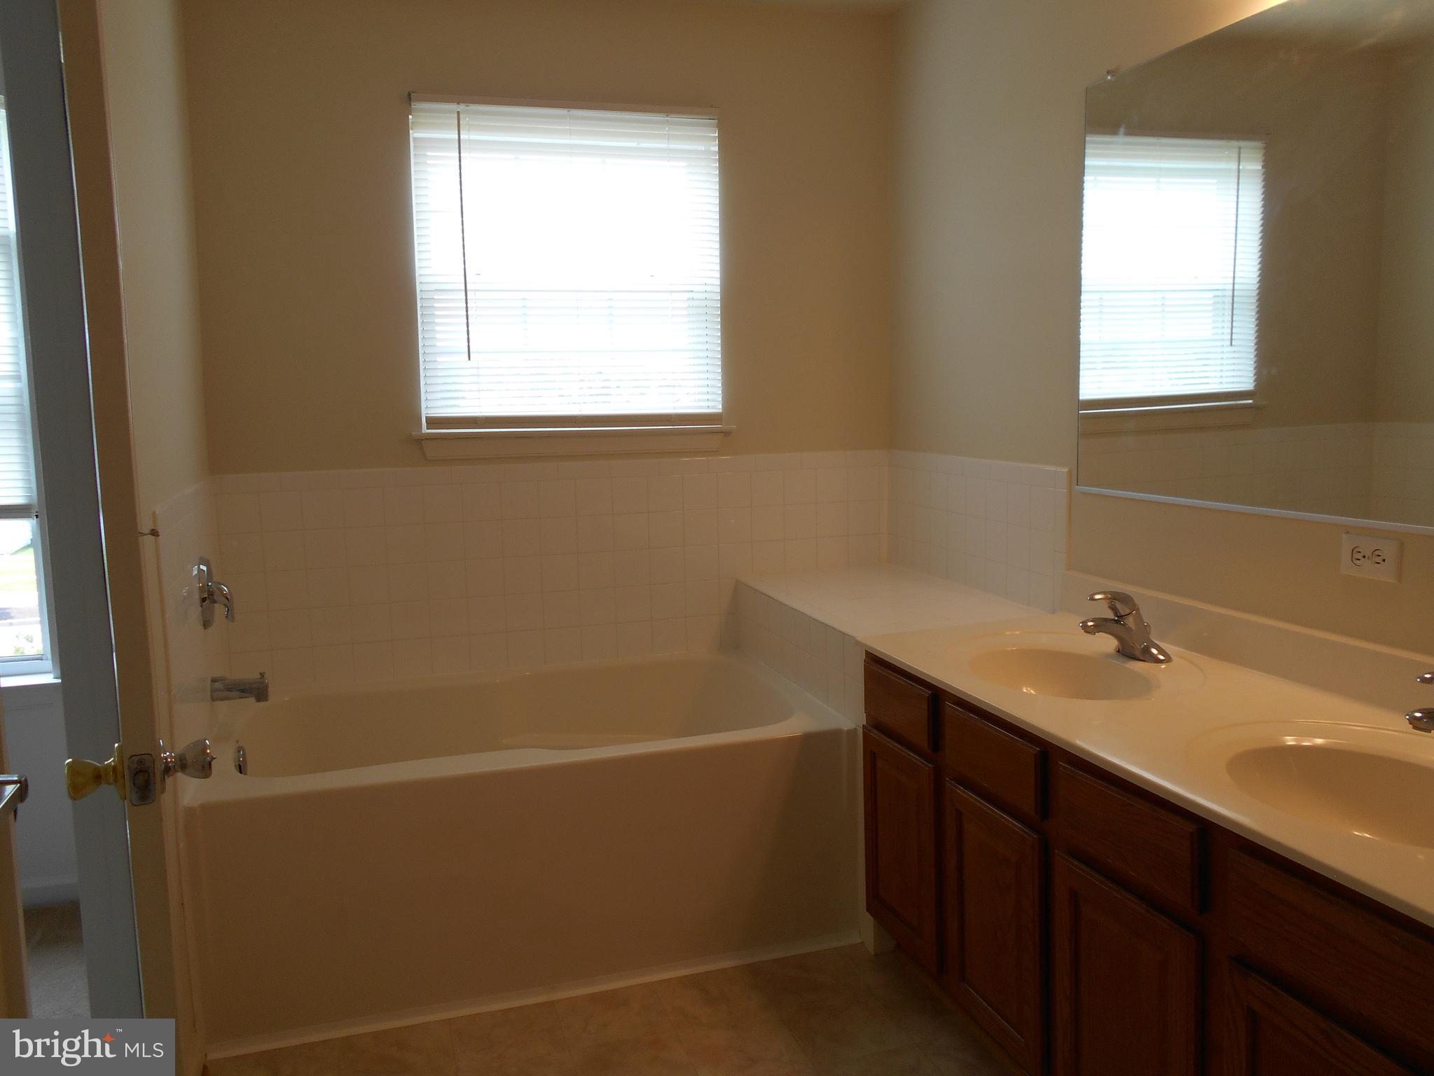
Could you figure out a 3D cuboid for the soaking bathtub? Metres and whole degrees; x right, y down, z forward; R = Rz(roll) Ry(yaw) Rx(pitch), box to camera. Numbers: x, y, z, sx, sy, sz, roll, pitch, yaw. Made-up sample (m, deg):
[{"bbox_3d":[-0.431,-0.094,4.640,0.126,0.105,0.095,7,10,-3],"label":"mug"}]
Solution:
[{"bbox_3d":[-0.495,0.712,2.837,1.487,0.540,0.872,-4,8,-16],"label":"soaking bathtub"}]

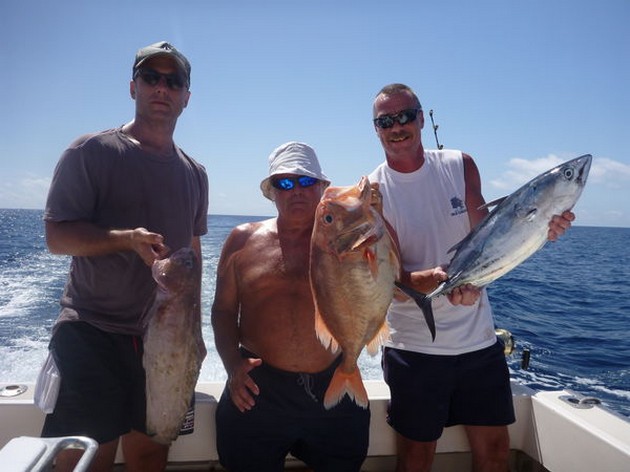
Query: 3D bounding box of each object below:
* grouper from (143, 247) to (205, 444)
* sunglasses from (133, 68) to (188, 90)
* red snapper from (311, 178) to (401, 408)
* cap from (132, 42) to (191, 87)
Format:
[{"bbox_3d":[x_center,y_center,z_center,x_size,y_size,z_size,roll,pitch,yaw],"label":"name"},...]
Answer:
[{"bbox_3d":[-0.392,0.300,1.420,0.155,0.540,0.115,3,1,-30],"label":"grouper"},{"bbox_3d":[-0.469,-0.461,1.555,0.142,0.045,0.140,10,2,-18],"label":"sunglasses"},{"bbox_3d":[0.106,0.150,1.330,0.220,0.585,0.110,3,1,18],"label":"red snapper"},{"bbox_3d":[-0.469,-0.521,1.560,0.175,0.130,0.265,8,-5,-17],"label":"cap"}]

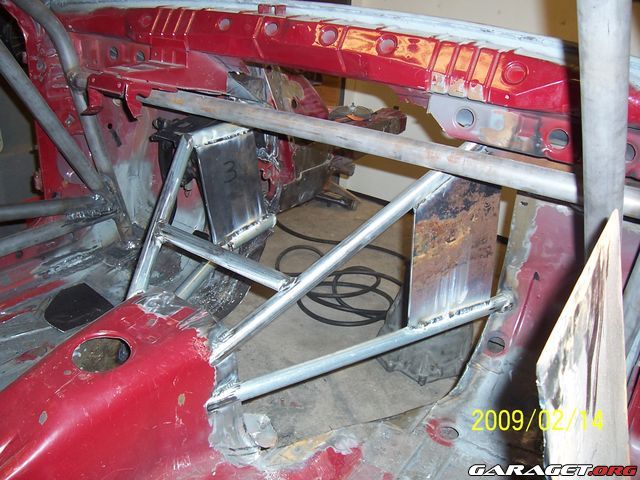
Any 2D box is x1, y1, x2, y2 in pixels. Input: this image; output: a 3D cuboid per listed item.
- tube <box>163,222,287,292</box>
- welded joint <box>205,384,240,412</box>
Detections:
[{"bbox_3d":[-0.180,0.028,1.130,0.310,0.031,0.031,20,32,30],"label":"tube"},{"bbox_3d":[-0.168,0.272,1.080,0.058,0.035,0.036,-12,31,-27],"label":"welded joint"}]

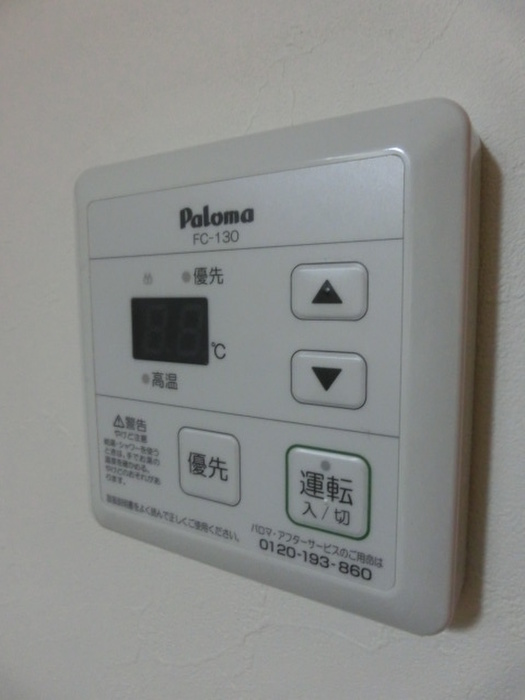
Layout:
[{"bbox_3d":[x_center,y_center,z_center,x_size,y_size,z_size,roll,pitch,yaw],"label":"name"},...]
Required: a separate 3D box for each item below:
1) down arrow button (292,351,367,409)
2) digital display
[{"bbox_3d":[0.015,0.007,0.115,0.019,0.013,0.003,3,8,31],"label":"down arrow button"},{"bbox_3d":[-0.027,-0.006,0.140,0.029,0.018,0.003,3,8,31],"label":"digital display"}]

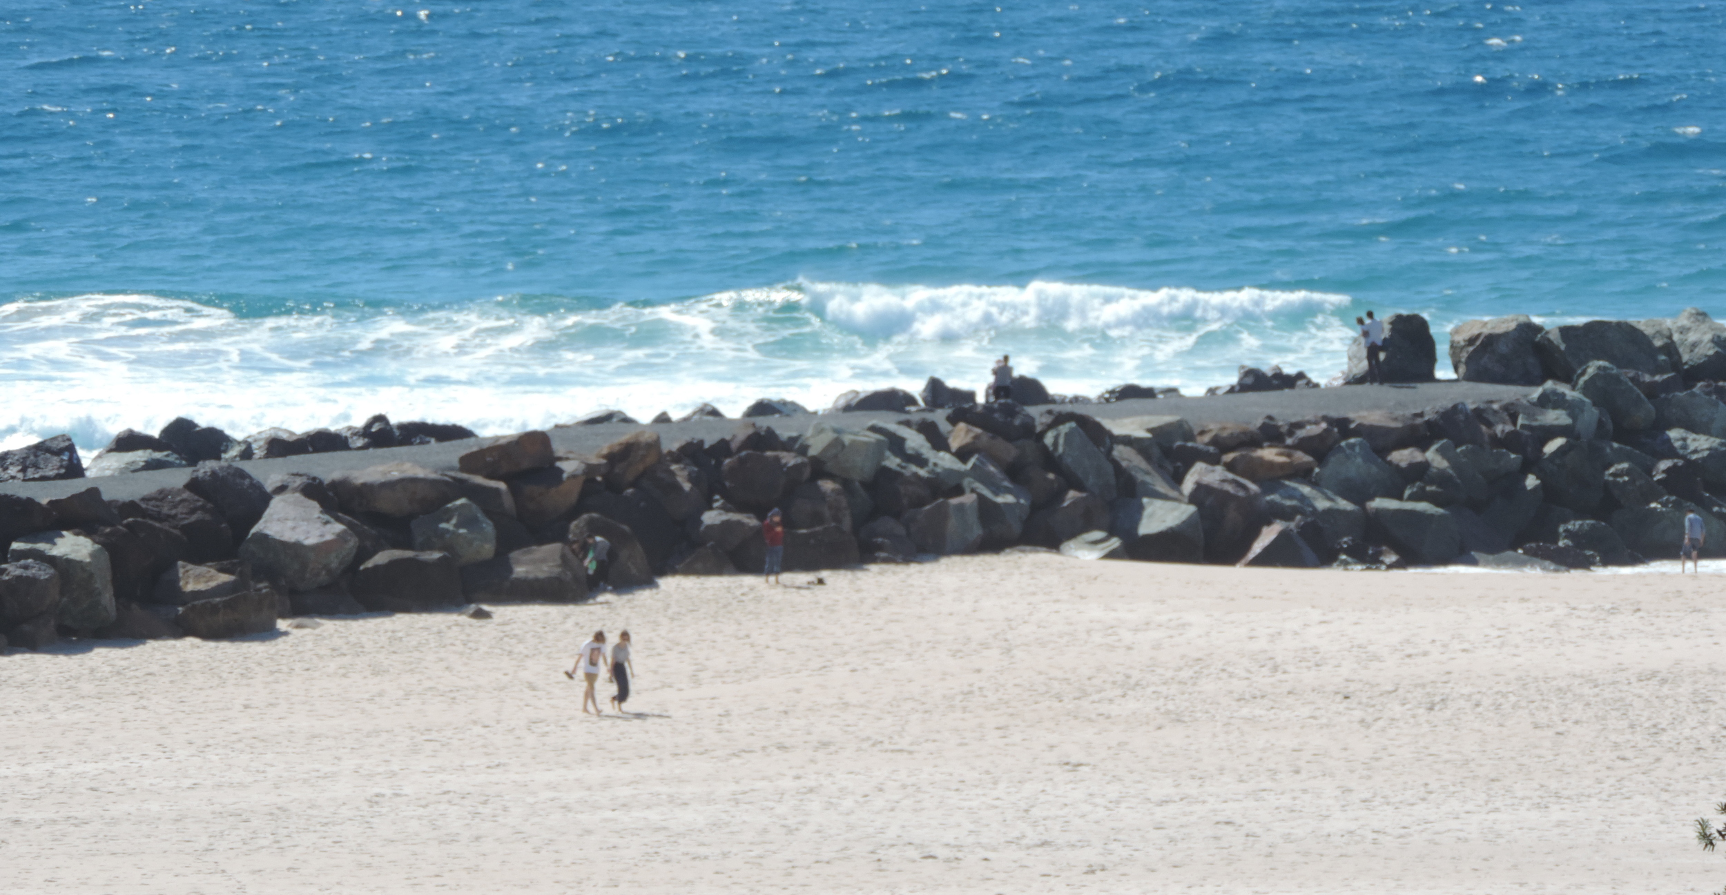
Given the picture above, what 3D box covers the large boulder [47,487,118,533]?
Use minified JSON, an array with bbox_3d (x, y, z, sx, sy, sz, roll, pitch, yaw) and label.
[{"bbox_3d":[-16.974,1.349,271.000,1.610,0.970,1.250,0,5,0],"label":"large boulder"}]

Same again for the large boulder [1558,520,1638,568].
[{"bbox_3d":[17.299,2.317,293.426,1.817,1.201,1.523,0,4,0],"label":"large boulder"}]

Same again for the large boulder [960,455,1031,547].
[{"bbox_3d":[2.989,1.199,280.500,1.580,1.970,1.600,0,4,0],"label":"large boulder"}]

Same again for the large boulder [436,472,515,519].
[{"bbox_3d":[-8.553,1.058,275.500,1.758,1.013,1.495,0,5,0],"label":"large boulder"}]

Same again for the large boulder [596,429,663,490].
[{"bbox_3d":[-5.246,0.333,279.488,1.466,1.437,1.496,0,4,0],"label":"large boulder"}]

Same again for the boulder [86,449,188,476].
[{"bbox_3d":[-15.815,0.323,271.500,2.230,0.570,1.500,0,4,0],"label":"boulder"}]

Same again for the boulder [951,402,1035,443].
[{"bbox_3d":[3.101,-0.572,294.000,2.035,0.960,1.500,0,4,0],"label":"boulder"}]

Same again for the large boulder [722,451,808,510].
[{"bbox_3d":[-2.239,0.757,285.500,1.980,1.360,1.600,0,5,0],"label":"large boulder"}]

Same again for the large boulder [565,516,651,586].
[{"bbox_3d":[-5.652,2.330,277.900,1.954,1.609,1.856,0,5,0],"label":"large boulder"}]

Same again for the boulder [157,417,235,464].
[{"bbox_3d":[-14.684,-0.148,274.500,1.720,0.960,1.400,0,4,0],"label":"boulder"}]

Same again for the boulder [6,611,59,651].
[{"bbox_3d":[-17.538,3.875,263.400,1.083,0.787,0.974,0,5,0],"label":"boulder"}]

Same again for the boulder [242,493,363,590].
[{"bbox_3d":[-12.329,2.062,274.300,2.670,2.140,2.100,0,5,0],"label":"boulder"}]

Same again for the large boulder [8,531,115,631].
[{"bbox_3d":[-17.171,2.874,267.000,2.253,2.029,1.800,0,4,0],"label":"large boulder"}]

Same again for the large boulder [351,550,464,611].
[{"bbox_3d":[-9.945,2.932,272.400,2.475,1.284,1.782,0,5,0],"label":"large boulder"}]

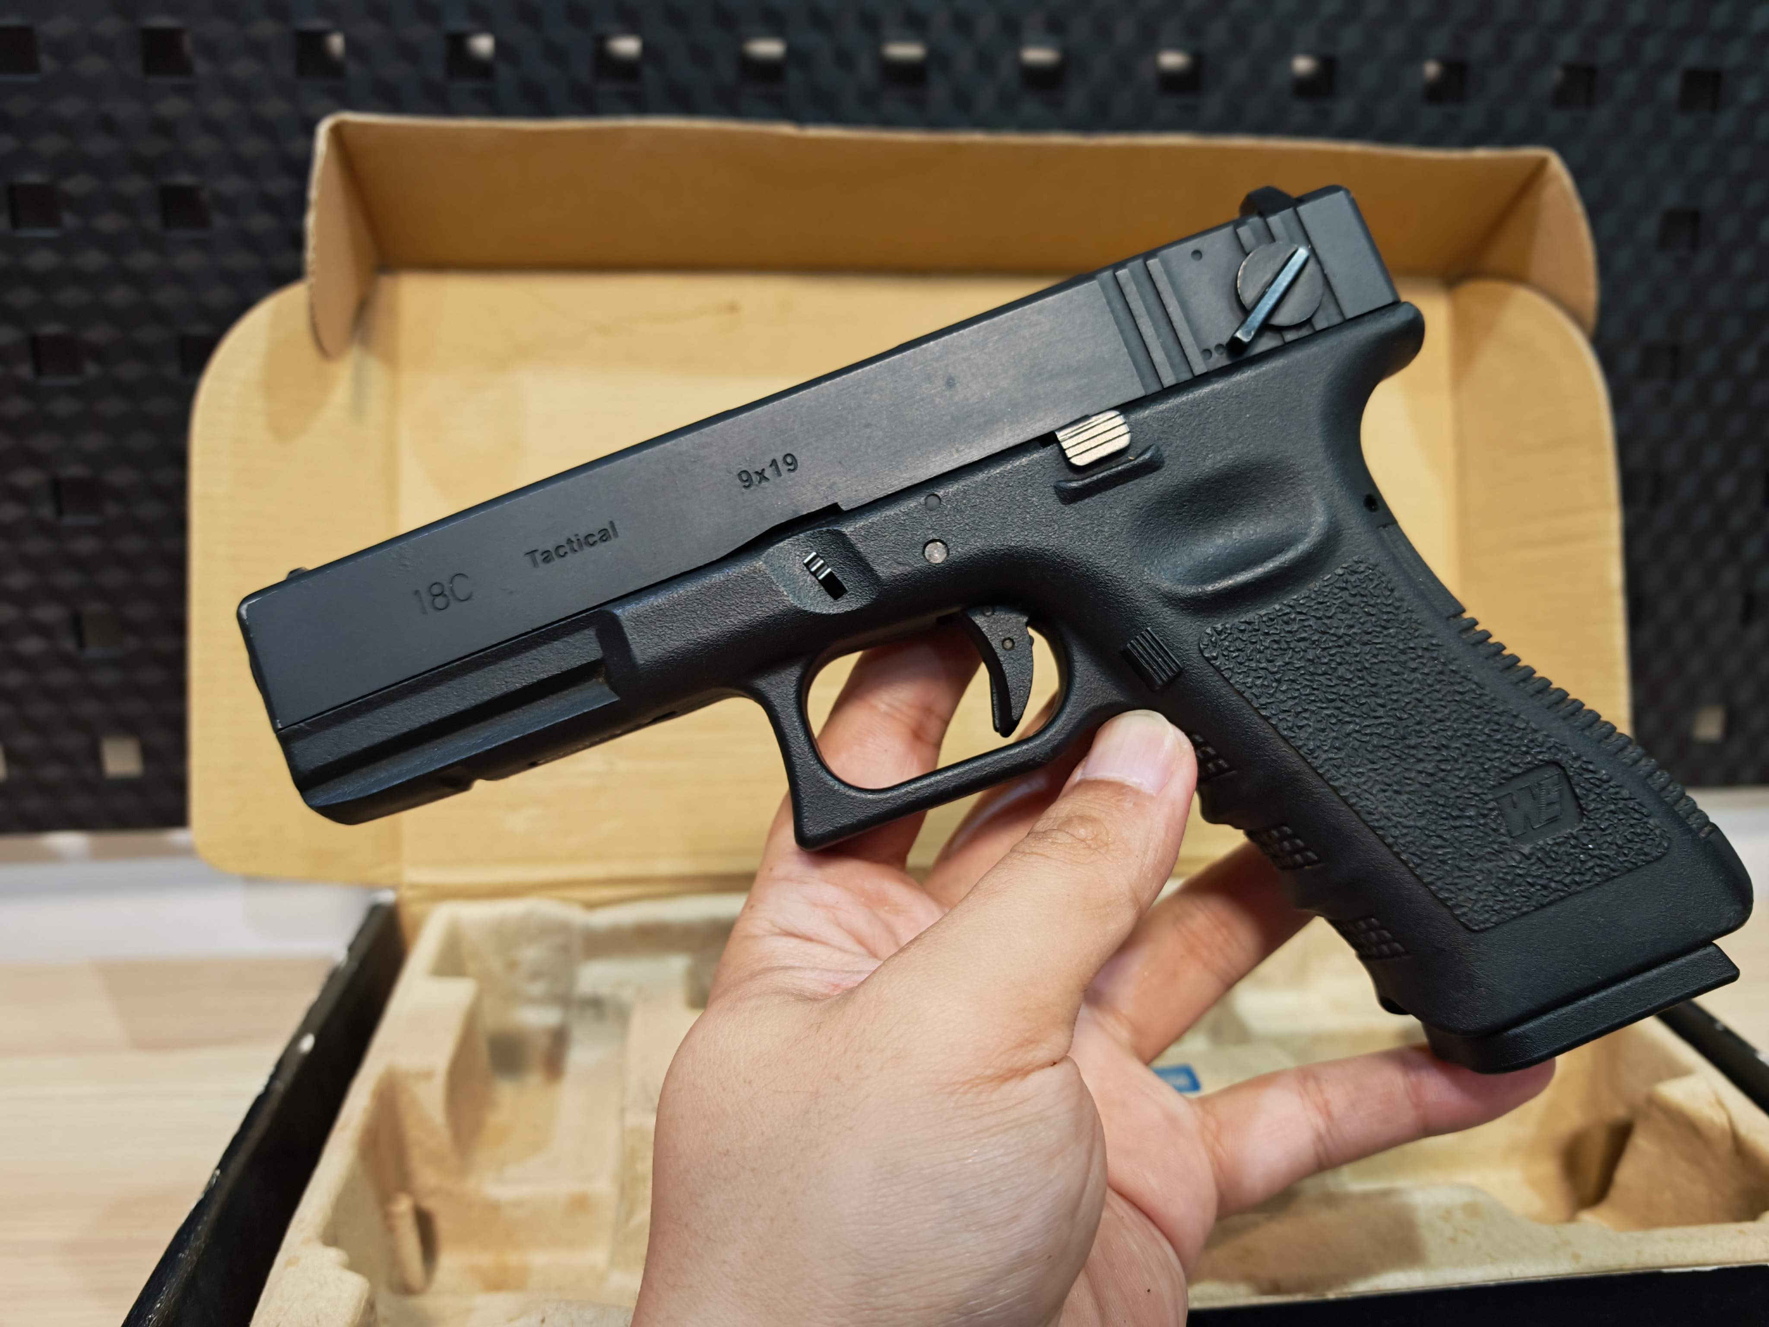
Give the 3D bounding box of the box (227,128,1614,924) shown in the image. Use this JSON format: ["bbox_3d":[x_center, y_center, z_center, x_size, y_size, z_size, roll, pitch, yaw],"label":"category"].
[{"bbox_3d":[0.019,-0.030,0.304,0.382,0.181,0.043,-1,0,-6],"label":"box"}]

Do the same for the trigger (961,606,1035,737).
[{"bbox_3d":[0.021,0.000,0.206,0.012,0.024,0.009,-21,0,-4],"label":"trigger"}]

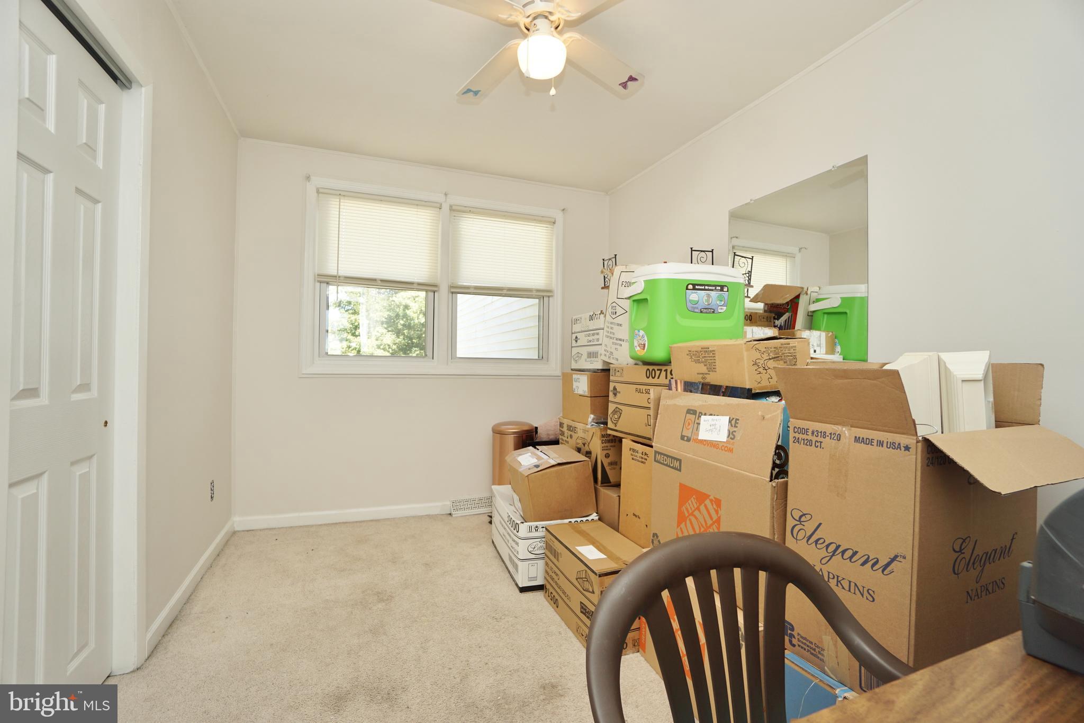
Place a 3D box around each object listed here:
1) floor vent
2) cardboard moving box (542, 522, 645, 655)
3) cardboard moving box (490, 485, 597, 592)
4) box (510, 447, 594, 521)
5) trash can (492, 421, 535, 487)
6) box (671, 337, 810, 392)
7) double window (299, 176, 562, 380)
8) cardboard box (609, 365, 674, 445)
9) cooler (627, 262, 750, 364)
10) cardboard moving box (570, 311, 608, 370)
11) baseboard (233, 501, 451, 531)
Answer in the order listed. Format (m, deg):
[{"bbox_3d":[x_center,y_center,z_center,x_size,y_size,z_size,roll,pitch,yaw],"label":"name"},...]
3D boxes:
[{"bbox_3d":[-0.454,1.028,3.260,0.400,0.115,0.060,1,0,-18],"label":"floor vent"},{"bbox_3d":[0.247,0.960,1.981,0.299,0.329,0.480,1,1,-24],"label":"cardboard moving box"},{"bbox_3d":[-0.011,0.930,2.501,0.400,0.325,0.646,1,0,-18],"label":"cardboard moving box"},{"bbox_3d":[0.042,0.663,2.459,0.345,0.288,0.378,-9,5,-19],"label":"box"},{"bbox_3d":[-0.196,0.755,3.081,0.325,0.685,0.295,1,1,-11],"label":"trash can"},{"bbox_3d":[0.657,0.012,1.556,0.260,0.138,0.360,1,0,-22],"label":"box"},{"bbox_3d":[-0.694,-0.528,3.204,1.770,1.270,0.090,1,0,-18],"label":"double window"},{"bbox_3d":[0.604,0.192,2.062,0.380,0.335,0.500,1,1,-23],"label":"cardboard box"},{"bbox_3d":[0.630,-0.196,2.043,0.410,0.420,0.345,1,0,-14],"label":"cooler"},{"bbox_3d":[0.424,-0.101,2.494,0.400,0.300,0.370,1,0,-21],"label":"cardboard moving box"},{"bbox_3d":[-1.282,1.031,3.024,1.342,0.083,0.020,1,1,-19],"label":"baseboard"}]

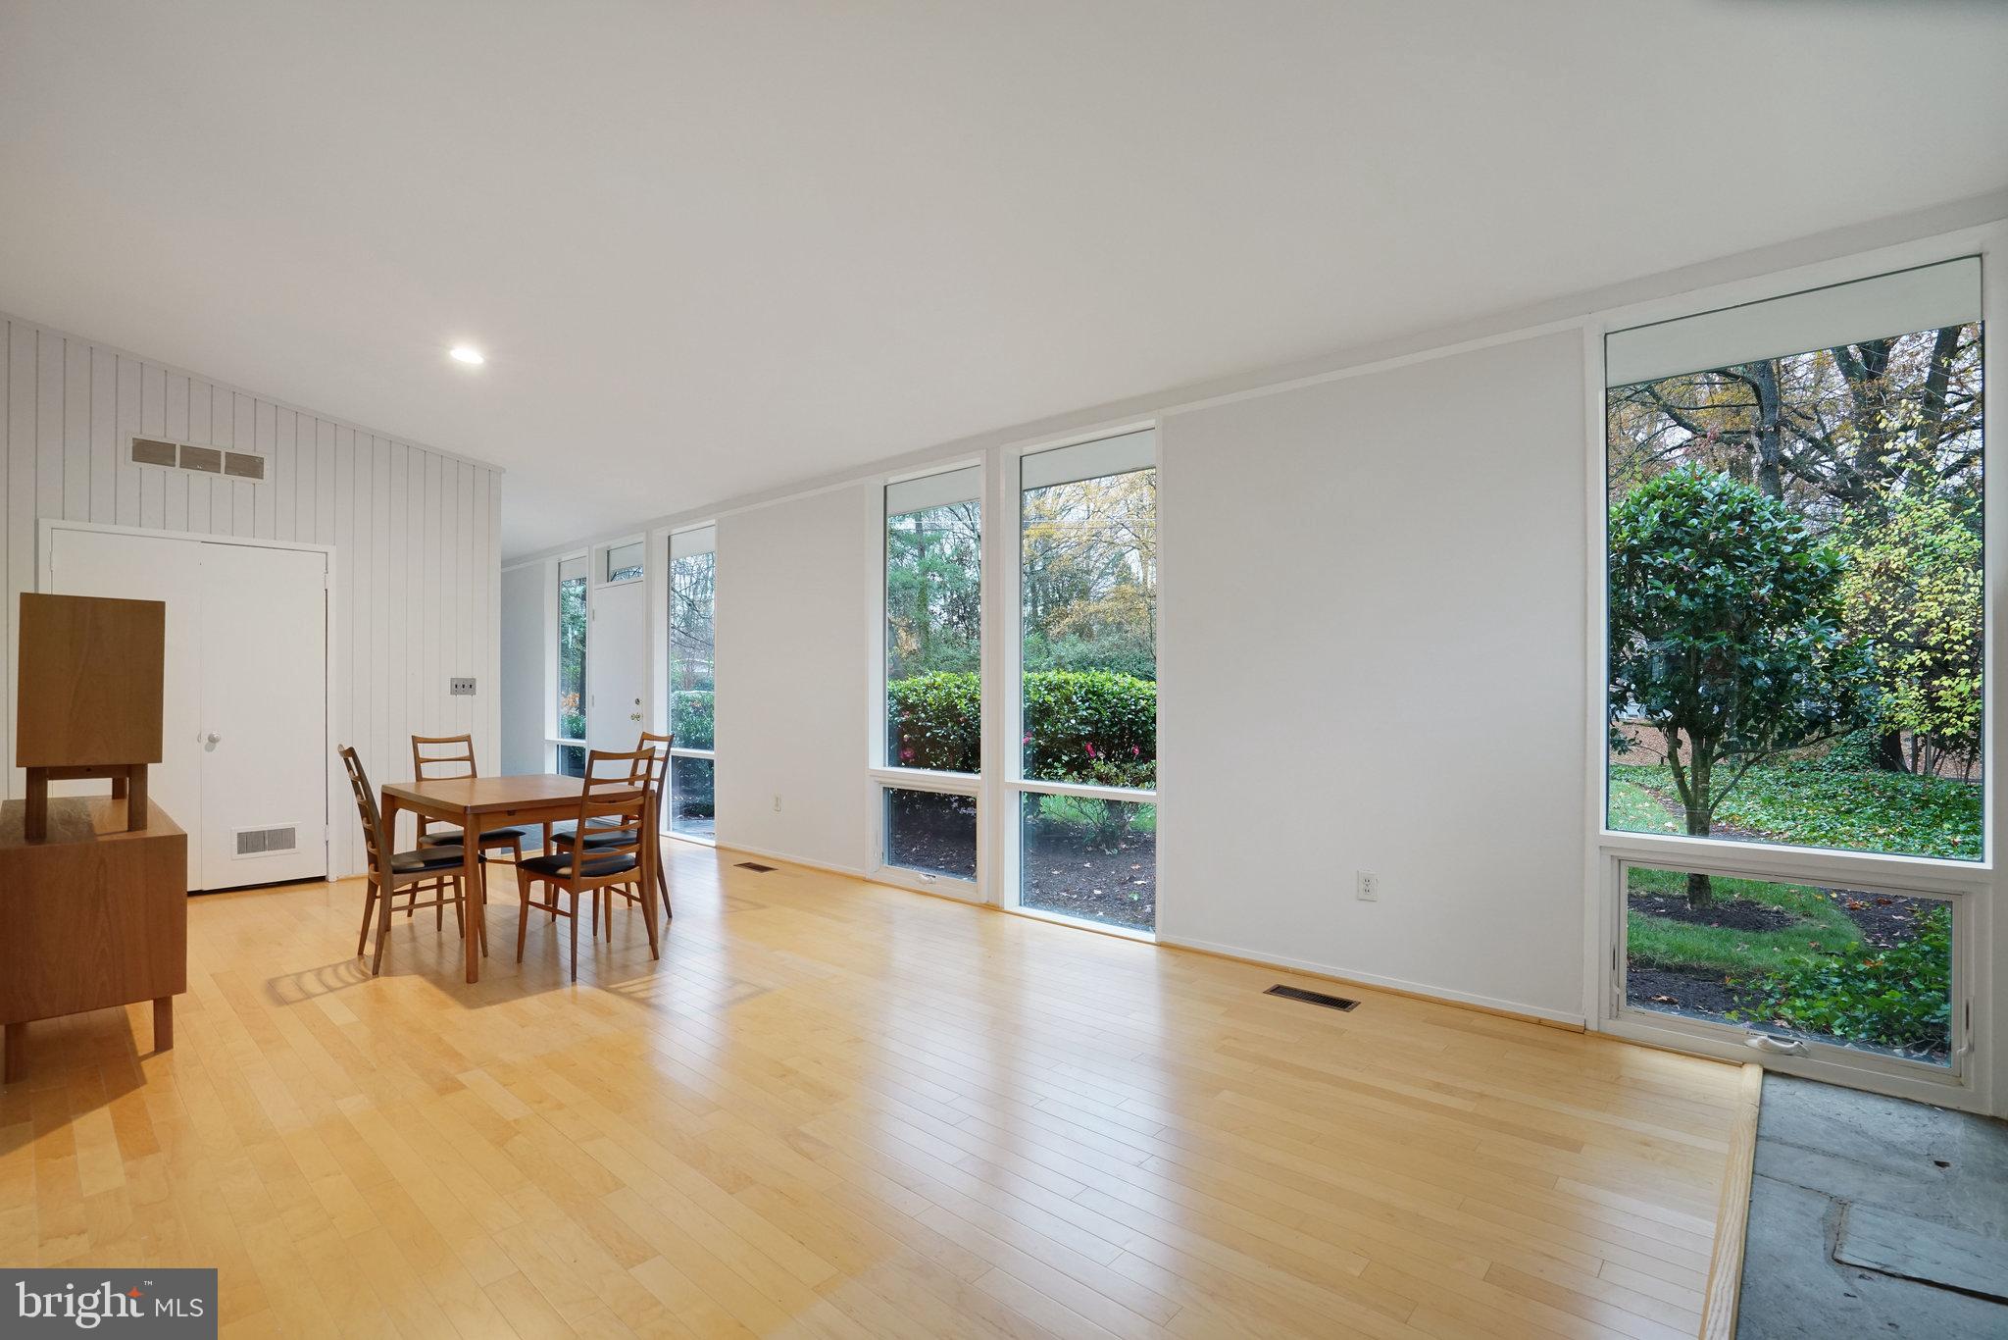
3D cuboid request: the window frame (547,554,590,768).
[{"bbox_3d":[-4.016,0.111,8.309,0.910,2.450,0.130,0,0,40],"label":"window frame"}]

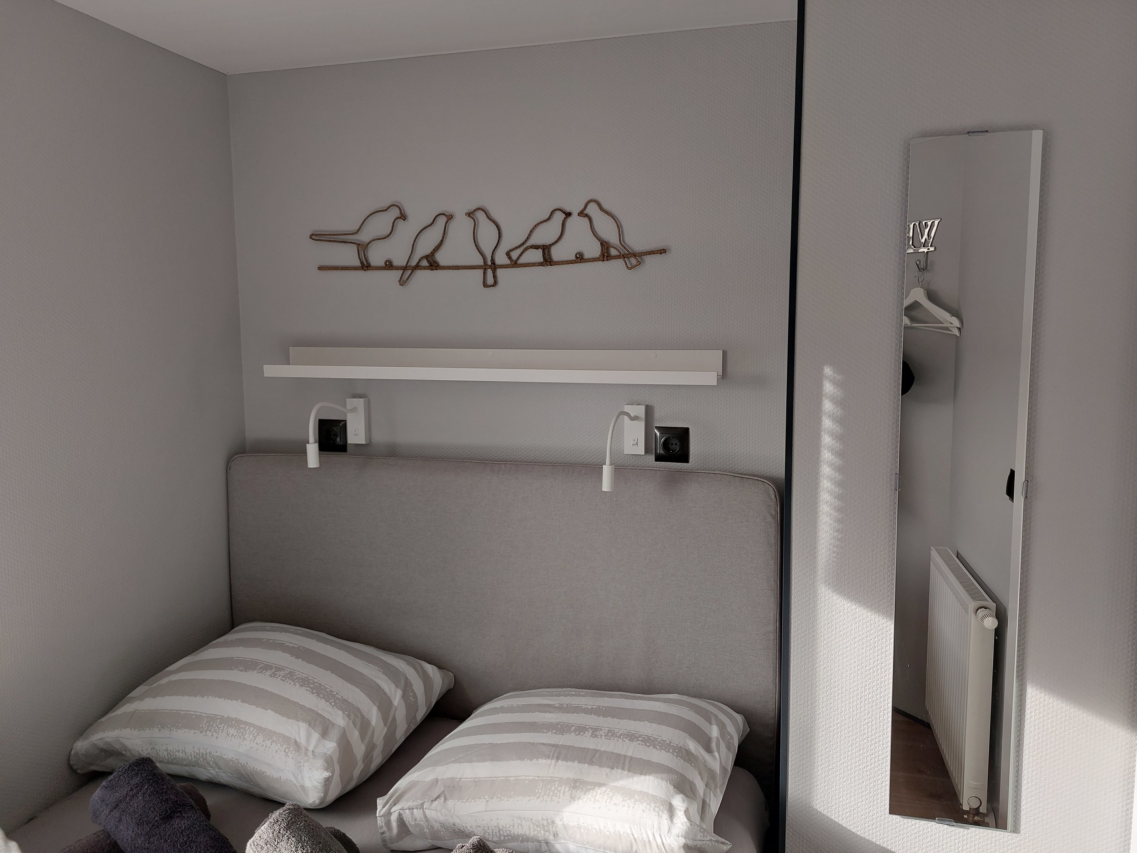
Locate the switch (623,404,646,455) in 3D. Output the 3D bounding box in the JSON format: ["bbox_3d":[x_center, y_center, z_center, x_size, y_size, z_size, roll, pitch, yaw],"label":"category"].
[{"bbox_3d":[0.163,0.007,1.906,0.049,0.117,0.025,1,6,14],"label":"switch"}]

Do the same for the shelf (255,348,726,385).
[{"bbox_3d":[-0.207,-0.150,1.931,1.142,0.072,0.120,1,6,14],"label":"shelf"}]

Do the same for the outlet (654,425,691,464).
[{"bbox_3d":[0.249,0.045,1.894,0.082,0.082,0.012,1,6,14],"label":"outlet"}]

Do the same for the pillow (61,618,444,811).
[{"bbox_3d":[-0.654,0.644,1.815,0.650,0.165,0.470,1,12,14],"label":"pillow"}]

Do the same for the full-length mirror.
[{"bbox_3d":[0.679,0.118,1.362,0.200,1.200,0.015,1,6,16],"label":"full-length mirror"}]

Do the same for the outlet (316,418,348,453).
[{"bbox_3d":[-0.629,0.026,2.110,0.082,0.082,0.012,1,6,14],"label":"outlet"}]

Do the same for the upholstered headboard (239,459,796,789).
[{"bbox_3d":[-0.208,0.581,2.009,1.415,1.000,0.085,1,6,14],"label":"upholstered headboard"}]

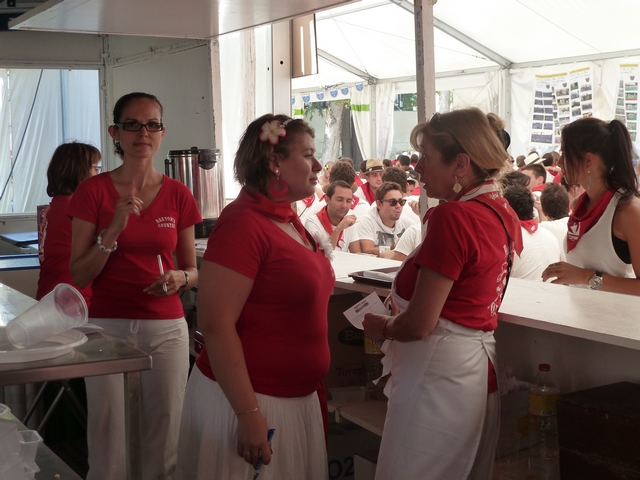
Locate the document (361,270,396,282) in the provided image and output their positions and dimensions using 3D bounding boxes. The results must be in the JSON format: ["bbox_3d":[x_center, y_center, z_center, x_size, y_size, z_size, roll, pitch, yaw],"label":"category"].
[{"bbox_3d":[0.232,0.134,3.550,0.190,0.025,0.240,-1,6,13],"label":"document"}]

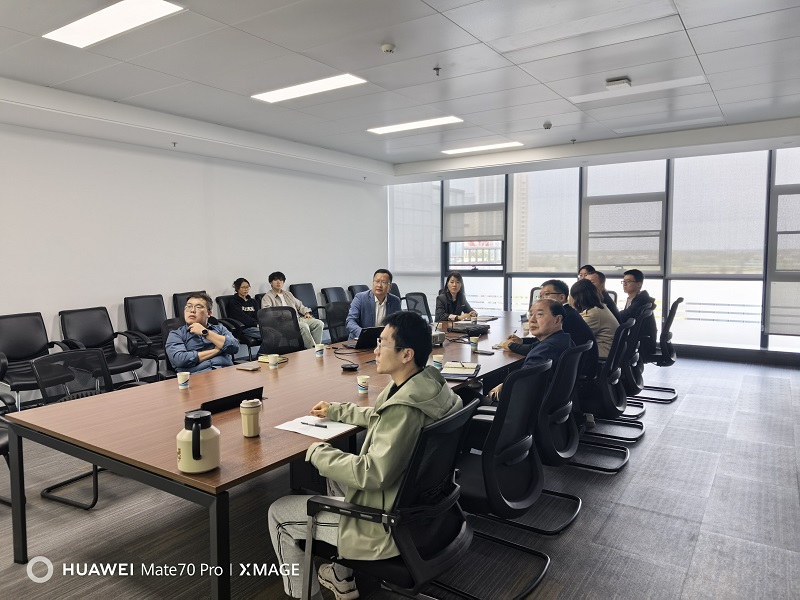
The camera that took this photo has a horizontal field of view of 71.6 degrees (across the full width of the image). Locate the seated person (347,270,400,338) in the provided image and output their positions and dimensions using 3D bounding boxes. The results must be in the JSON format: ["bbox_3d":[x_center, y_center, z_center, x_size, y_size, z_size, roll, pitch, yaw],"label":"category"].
[{"bbox_3d":[-0.192,0.394,5.621,0.586,1.363,0.788,-2,5,-18],"label":"seated person"}]

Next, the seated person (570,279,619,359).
[{"bbox_3d":[1.626,0.464,4.804,0.720,1.260,0.480,2,6,31],"label":"seated person"}]

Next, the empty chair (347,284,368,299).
[{"bbox_3d":[-0.521,0.258,9.231,0.660,0.970,0.600,3,6,34],"label":"empty chair"}]

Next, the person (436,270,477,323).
[{"bbox_3d":[0.731,0.308,6.822,0.550,1.310,0.750,-3,5,-26],"label":"person"}]

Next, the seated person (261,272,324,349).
[{"bbox_3d":[-1.481,0.261,7.749,0.850,1.290,0.600,3,6,34],"label":"seated person"}]

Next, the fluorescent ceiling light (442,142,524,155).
[{"bbox_3d":[1.147,-2.158,7.875,1.180,0.060,0.270,3,6,34],"label":"fluorescent ceiling light"}]

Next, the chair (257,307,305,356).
[{"bbox_3d":[-1.008,0.592,5.258,0.630,0.980,0.600,2,6,32],"label":"chair"}]

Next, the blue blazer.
[{"bbox_3d":[-0.224,0.233,5.257,0.560,0.640,0.420,-2,5,-21],"label":"blue blazer"}]

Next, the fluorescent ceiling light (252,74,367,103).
[{"bbox_3d":[-0.827,-1.882,4.938,1.180,0.060,0.270,3,6,34],"label":"fluorescent ceiling light"}]

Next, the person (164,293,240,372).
[{"bbox_3d":[-1.424,0.579,4.263,0.620,1.250,0.800,-5,7,-43],"label":"person"}]

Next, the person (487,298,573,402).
[{"bbox_3d":[0.680,0.611,3.278,0.720,1.240,0.540,1,5,22],"label":"person"}]

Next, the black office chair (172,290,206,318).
[{"bbox_3d":[-2.304,0.471,6.668,0.656,1.076,0.586,3,6,34],"label":"black office chair"}]

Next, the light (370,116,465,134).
[{"bbox_3d":[0.151,-2.054,6.506,1.200,0.060,0.290,3,6,34],"label":"light"}]

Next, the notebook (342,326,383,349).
[{"bbox_3d":[-0.261,0.288,4.572,0.320,0.180,0.280,-4,6,-33],"label":"notebook"}]

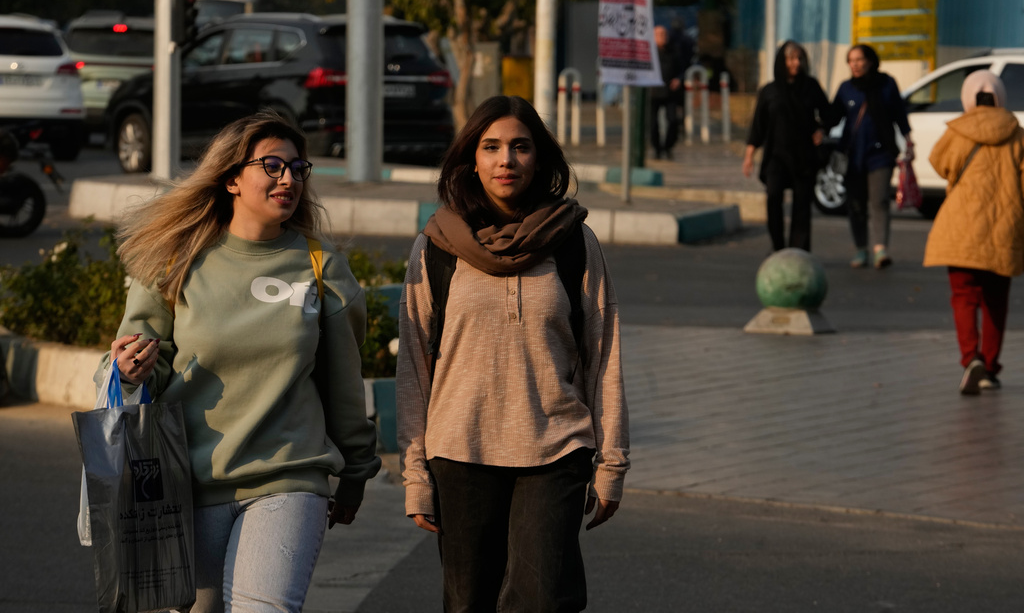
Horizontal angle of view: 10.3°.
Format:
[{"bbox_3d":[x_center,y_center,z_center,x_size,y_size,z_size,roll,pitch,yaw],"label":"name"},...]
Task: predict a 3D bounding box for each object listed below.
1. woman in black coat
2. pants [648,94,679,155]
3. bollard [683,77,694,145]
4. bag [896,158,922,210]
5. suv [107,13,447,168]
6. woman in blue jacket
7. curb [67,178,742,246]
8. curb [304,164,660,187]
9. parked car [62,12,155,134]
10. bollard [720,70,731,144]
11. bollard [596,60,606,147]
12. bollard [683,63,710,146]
[{"bbox_3d":[2.022,-1.127,41.900,0.620,1.640,0.380,1,3,5],"label":"woman in black coat"},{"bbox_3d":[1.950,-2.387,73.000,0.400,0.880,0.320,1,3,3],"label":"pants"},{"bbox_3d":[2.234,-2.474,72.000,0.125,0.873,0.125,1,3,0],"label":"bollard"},{"bbox_3d":[2.913,-0.901,41.700,0.200,0.370,0.130,1,3,0],"label":"bag"},{"bbox_3d":[-2.530,-2.263,60.966,1.860,1.746,4.700,-1,4,-35],"label":"suv"},{"bbox_3d":[2.640,-1.105,41.900,0.580,1.630,0.400,1,3,7],"label":"woman in blue jacket"},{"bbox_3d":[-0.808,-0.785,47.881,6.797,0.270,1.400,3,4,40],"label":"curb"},{"bbox_3d":[-0.170,-1.254,53.339,3.564,0.150,0.350,2,3,24],"label":"curb"},{"bbox_3d":[-5.157,-3.057,77.205,1.860,1.700,4.500,1,3,0],"label":"parked car"},{"bbox_3d":[2.702,-2.518,72.000,0.120,0.911,0.120,1,3,0],"label":"bollard"},{"bbox_3d":[1.219,-2.765,77.500,0.120,1.150,0.120,1,3,0],"label":"bollard"},{"bbox_3d":[2.344,-2.547,72.000,0.323,1.006,0.120,0,3,-6],"label":"bollard"}]

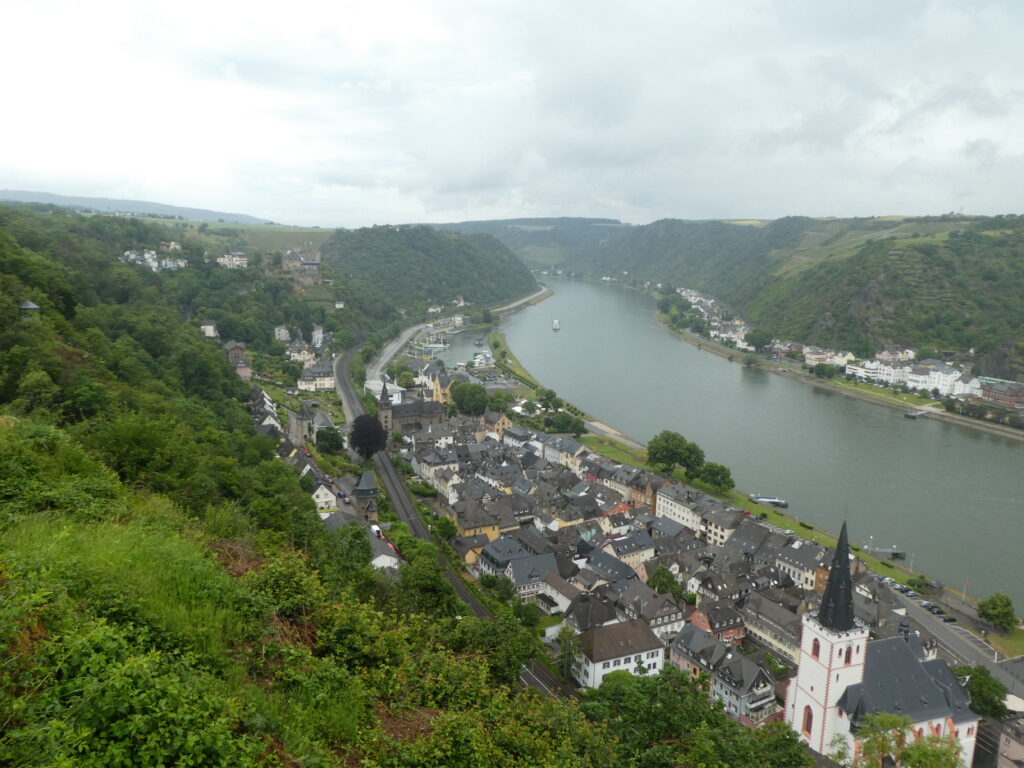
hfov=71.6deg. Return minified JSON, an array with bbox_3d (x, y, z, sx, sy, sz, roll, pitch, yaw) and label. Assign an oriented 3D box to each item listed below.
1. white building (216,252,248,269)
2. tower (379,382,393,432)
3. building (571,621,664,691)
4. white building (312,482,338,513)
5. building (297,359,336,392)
[{"bbox_3d":[-300.930,-132.680,766.270,31.000,15.500,14.000,-4,12,-18],"label":"white building"},{"bbox_3d":[-68.470,13.680,383.680,6.800,32.000,6.800,-4,13,-21],"label":"tower"},{"bbox_3d":[27.140,67.280,181.830,20.000,13.400,11.500,-4,13,-21],"label":"building"},{"bbox_3d":[-69.410,40.070,260.270,8.600,9.700,10.000,-4,12,-18],"label":"white building"},{"bbox_3d":[-127.480,-4.670,456.830,25.000,14.500,19.000,-5,13,-23],"label":"building"}]

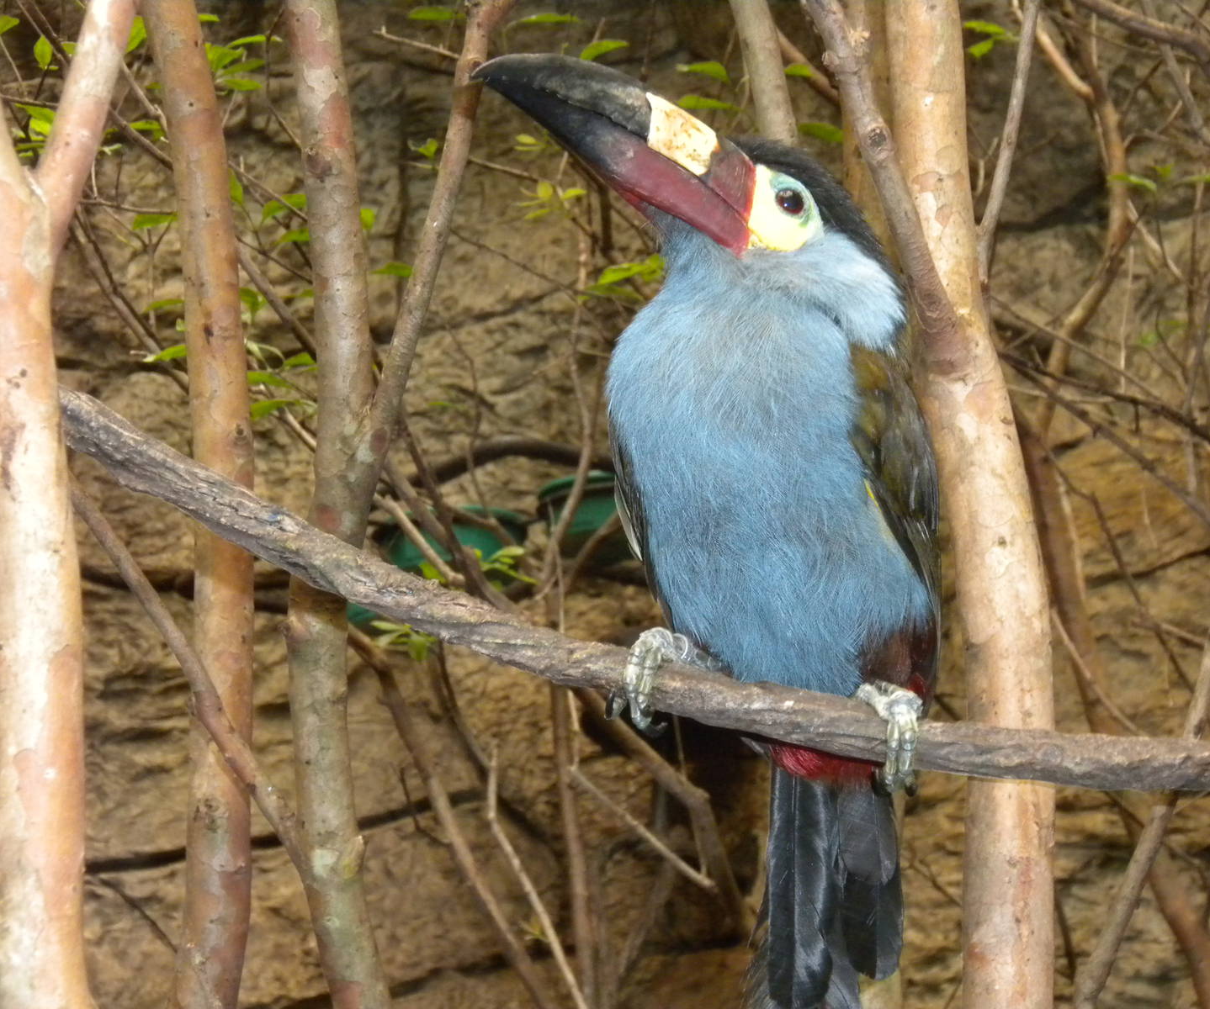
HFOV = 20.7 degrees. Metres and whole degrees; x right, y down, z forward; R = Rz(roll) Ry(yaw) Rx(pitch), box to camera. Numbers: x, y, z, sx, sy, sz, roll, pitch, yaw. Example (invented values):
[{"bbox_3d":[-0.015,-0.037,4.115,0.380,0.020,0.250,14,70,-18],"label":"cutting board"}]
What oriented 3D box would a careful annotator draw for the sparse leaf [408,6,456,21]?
[{"bbox_3d":[-0.093,-0.265,1.780,0.027,0.008,0.013,-1,-2,0],"label":"sparse leaf"}]

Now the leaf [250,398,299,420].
[{"bbox_3d":[-0.170,-0.048,1.680,0.028,0.009,0.013,-15,-2,0],"label":"leaf"}]

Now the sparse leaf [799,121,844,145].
[{"bbox_3d":[0.115,-0.197,1.750,0.026,0.010,0.013,12,-2,0],"label":"sparse leaf"}]

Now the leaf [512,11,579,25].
[{"bbox_3d":[-0.032,-0.262,1.780,0.035,0.007,0.014,-1,-2,0],"label":"leaf"}]

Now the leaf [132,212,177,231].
[{"bbox_3d":[-0.234,-0.147,1.720,0.025,0.009,0.012,-8,-2,0],"label":"leaf"}]

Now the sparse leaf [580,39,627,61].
[{"bbox_3d":[-0.001,-0.237,1.720,0.026,0.009,0.013,-17,-2,0],"label":"sparse leaf"}]

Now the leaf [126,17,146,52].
[{"bbox_3d":[-0.239,-0.239,1.680,0.012,0.018,0.007,-2,-2,0],"label":"leaf"}]

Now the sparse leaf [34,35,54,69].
[{"bbox_3d":[-0.285,-0.230,1.680,0.011,0.018,0.006,-2,-2,0],"label":"sparse leaf"}]

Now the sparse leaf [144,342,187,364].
[{"bbox_3d":[-0.225,-0.078,1.700,0.027,0.008,0.012,-15,-2,0],"label":"sparse leaf"}]

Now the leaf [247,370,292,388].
[{"bbox_3d":[-0.172,-0.064,1.680,0.025,0.007,0.012,11,-2,0],"label":"leaf"}]

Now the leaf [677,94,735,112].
[{"bbox_3d":[0.052,-0.207,1.700,0.030,0.008,0.013,5,-2,0],"label":"leaf"}]

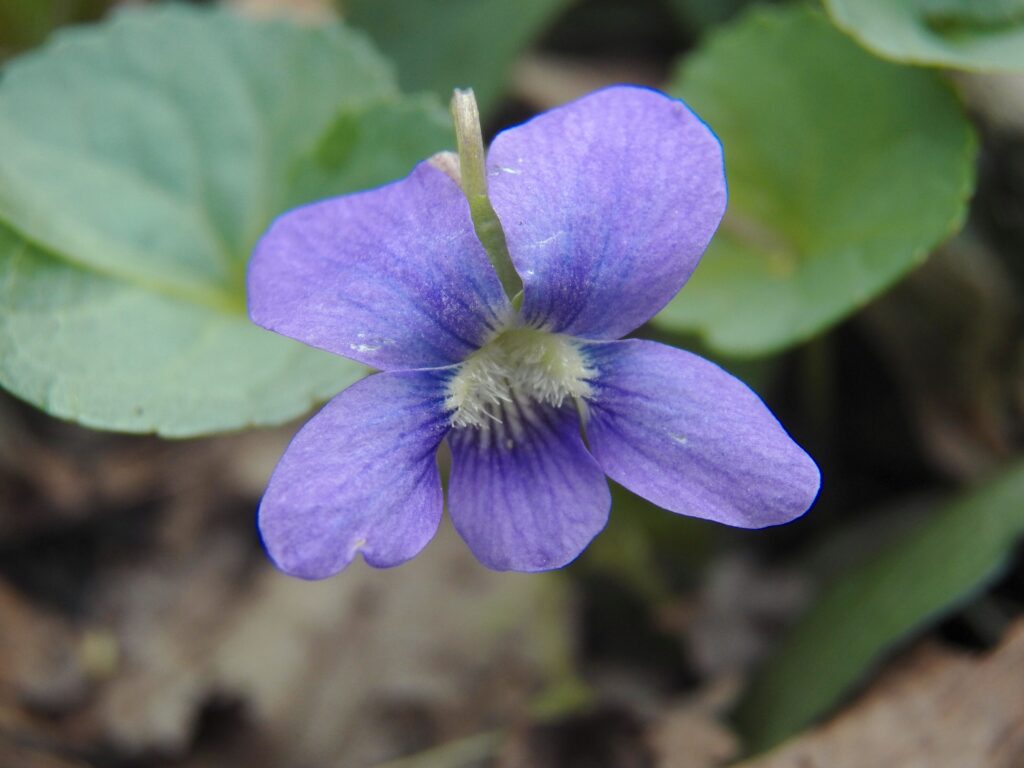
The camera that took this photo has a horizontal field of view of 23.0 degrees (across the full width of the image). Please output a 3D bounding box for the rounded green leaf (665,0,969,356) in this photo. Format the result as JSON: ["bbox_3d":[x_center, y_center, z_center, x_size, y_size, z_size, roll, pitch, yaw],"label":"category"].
[{"bbox_3d":[0.017,-0.012,0.150,0.022,0.006,0.022,-4,67,-5],"label":"rounded green leaf"}]

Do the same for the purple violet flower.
[{"bbox_3d":[0.001,-0.003,0.125,0.028,0.024,0.012,-3,14,1],"label":"purple violet flower"}]

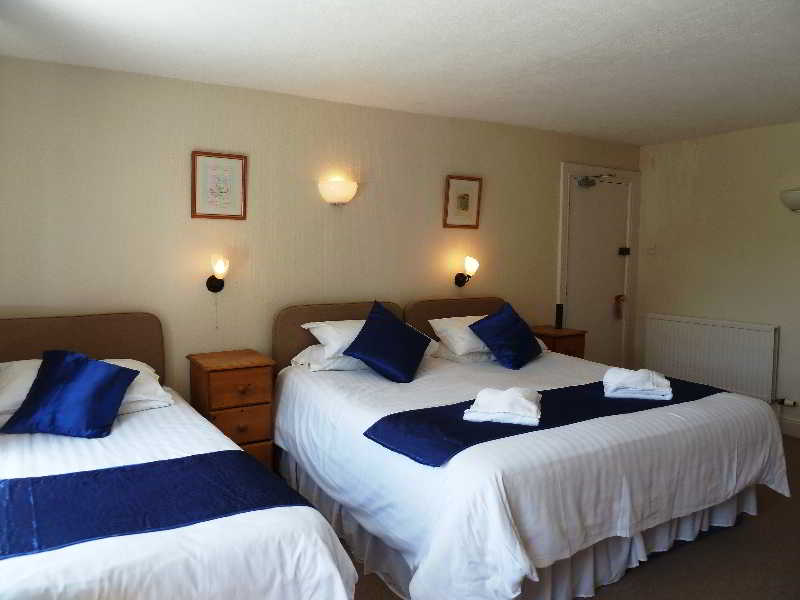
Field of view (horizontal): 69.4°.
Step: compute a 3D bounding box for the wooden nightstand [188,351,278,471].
[{"bbox_3d":[-0.996,0.683,3.389,0.390,0.687,0.455,-2,5,-29],"label":"wooden nightstand"}]

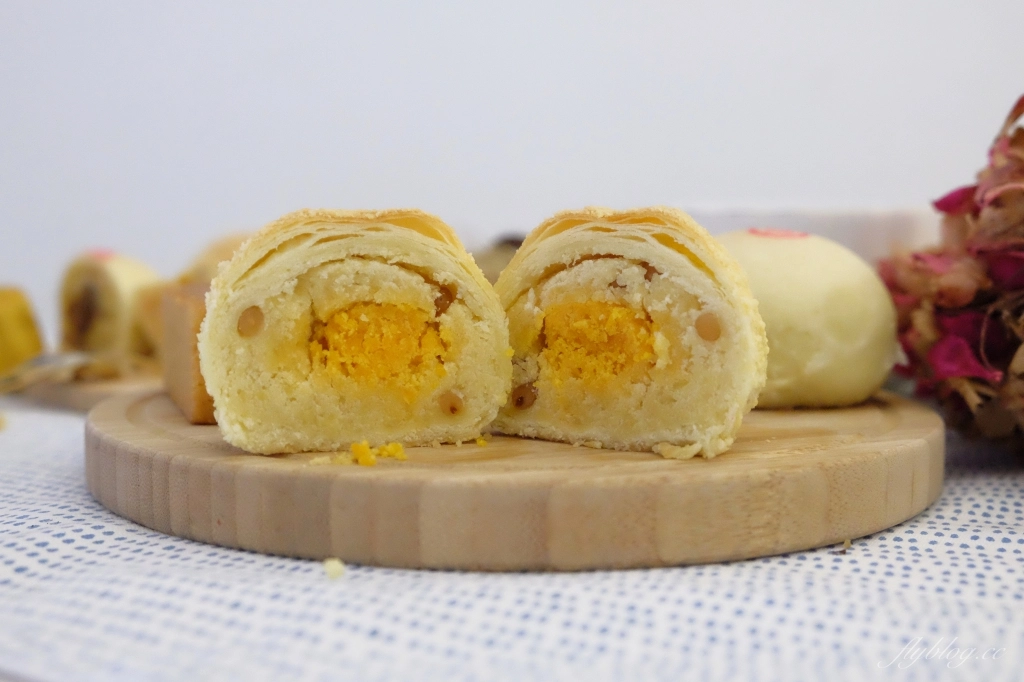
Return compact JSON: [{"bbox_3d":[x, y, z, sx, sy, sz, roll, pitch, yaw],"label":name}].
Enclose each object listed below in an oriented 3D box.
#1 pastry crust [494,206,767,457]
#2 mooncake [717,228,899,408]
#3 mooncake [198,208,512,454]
[{"bbox_3d":[0.027,-0.004,0.263,0.064,0.050,0.034,3,6,28],"label":"pastry crust"},{"bbox_3d":[0.076,-0.008,0.331,0.064,0.046,0.064,0,5,0],"label":"mooncake"},{"bbox_3d":[-0.034,-0.004,0.242,0.060,0.046,0.030,-2,5,-22],"label":"mooncake"}]

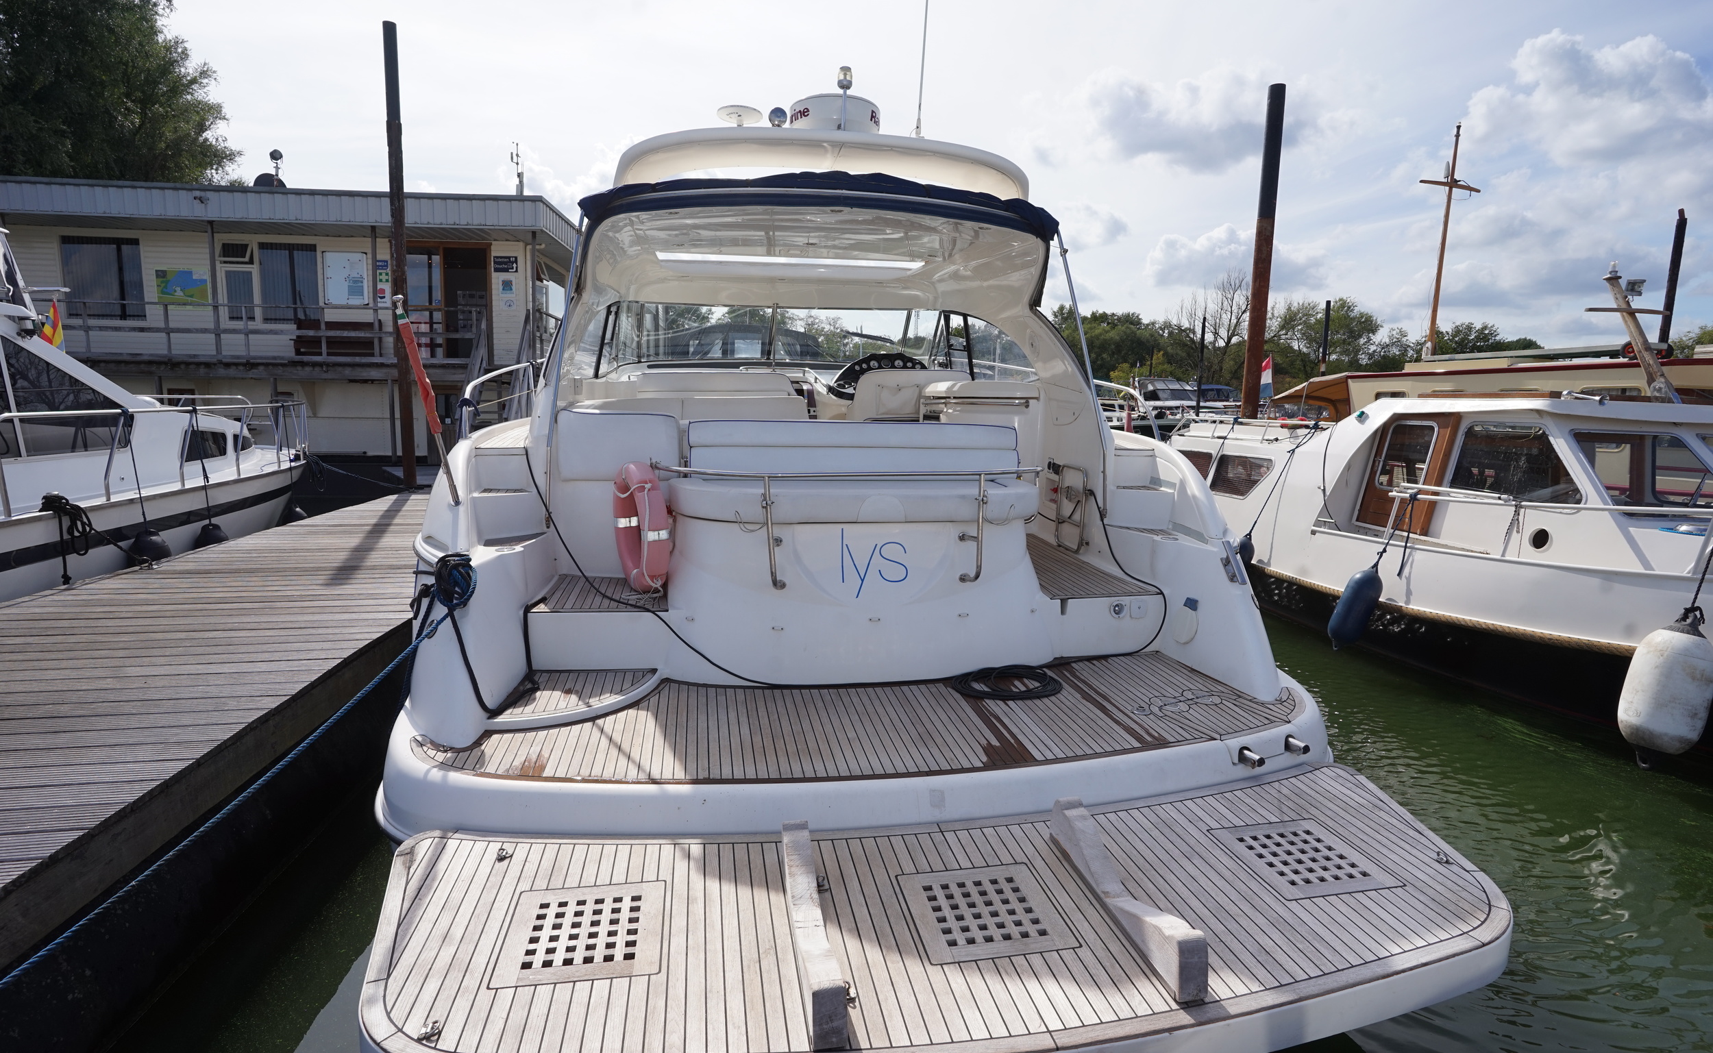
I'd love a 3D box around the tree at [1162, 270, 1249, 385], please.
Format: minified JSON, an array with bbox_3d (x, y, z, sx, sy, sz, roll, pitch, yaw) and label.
[{"bbox_3d":[28.338,-13.271,65.000,7.000,14.000,7.000,1,7,0],"label":"tree"}]

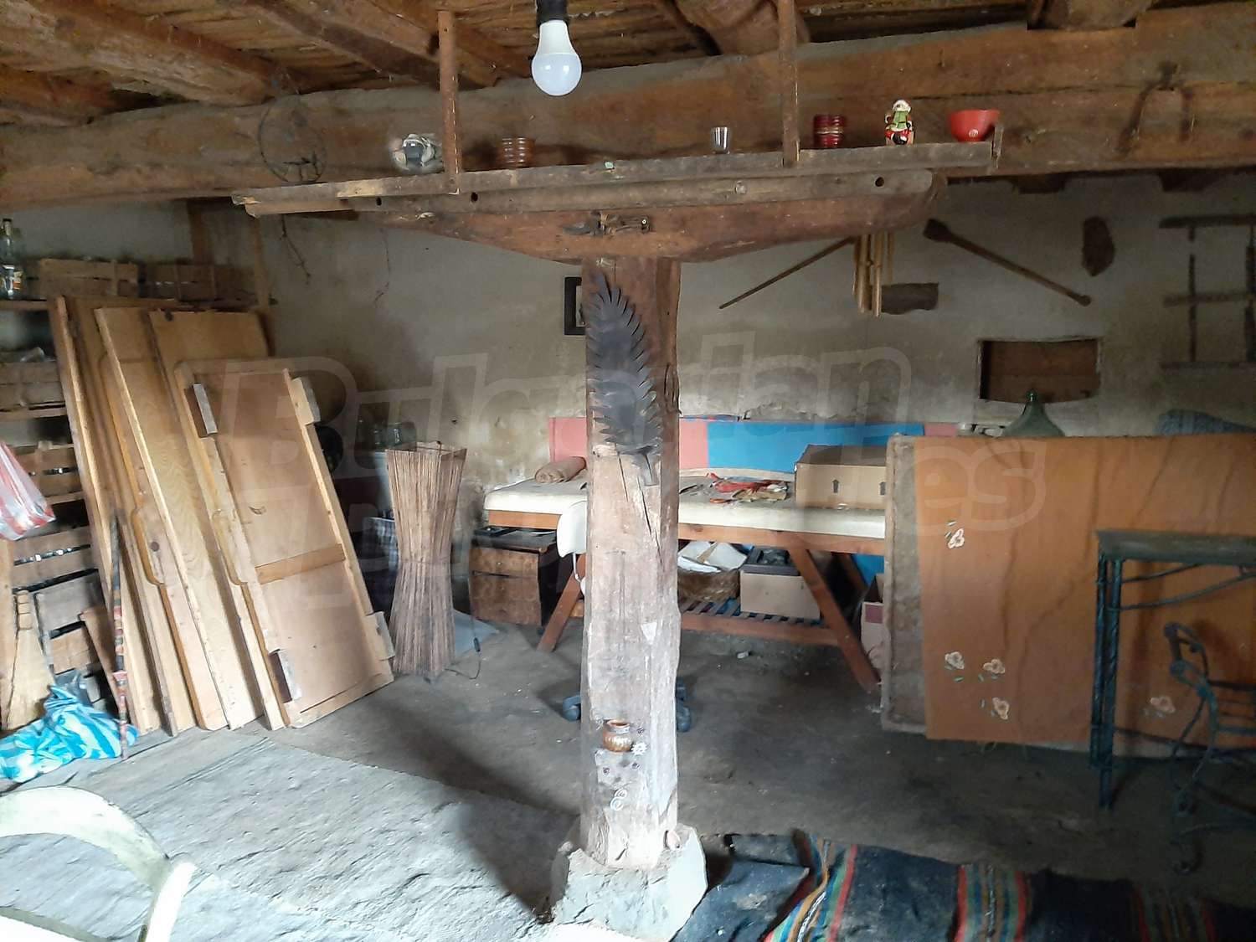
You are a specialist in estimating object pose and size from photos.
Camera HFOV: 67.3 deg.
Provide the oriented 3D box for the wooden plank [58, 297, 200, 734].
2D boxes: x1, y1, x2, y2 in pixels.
[{"bbox_3d":[-1.805,0.140,3.703,0.035,1.629,0.560,-9,2,26],"label":"wooden plank"}]

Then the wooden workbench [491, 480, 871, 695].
[{"bbox_3d":[0.484,0.457,4.641,2.100,0.760,0.980,2,7,21],"label":"wooden workbench"}]

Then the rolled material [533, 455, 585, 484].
[{"bbox_3d":[-0.346,-0.029,5.149,0.120,0.115,0.580,2,7,21],"label":"rolled material"}]

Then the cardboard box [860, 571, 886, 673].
[{"bbox_3d":[1.280,0.682,4.243,0.380,0.390,0.300,3,8,20],"label":"cardboard box"}]

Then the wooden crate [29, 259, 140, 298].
[{"bbox_3d":[-2.293,-0.771,3.835,0.280,0.140,0.460,3,8,20],"label":"wooden crate"}]

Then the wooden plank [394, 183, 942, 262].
[{"bbox_3d":[0.041,-0.597,2.320,1.400,0.185,0.200,3,8,20],"label":"wooden plank"}]

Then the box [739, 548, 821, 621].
[{"bbox_3d":[0.742,0.515,4.417,0.360,0.235,0.350,3,8,20],"label":"box"}]

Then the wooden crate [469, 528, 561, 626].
[{"bbox_3d":[-0.580,0.558,5.136,0.430,0.450,0.360,3,7,22],"label":"wooden crate"}]

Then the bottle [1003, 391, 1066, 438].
[{"bbox_3d":[1.763,-0.108,4.134,0.350,0.500,0.350,3,8,20],"label":"bottle"}]

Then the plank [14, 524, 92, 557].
[{"bbox_3d":[-2.245,0.282,3.700,0.020,0.085,0.400,3,8,20],"label":"plank"}]

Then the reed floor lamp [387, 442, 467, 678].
[{"bbox_3d":[-0.885,0.402,4.140,0.270,0.990,0.270,3,7,26],"label":"reed floor lamp"}]

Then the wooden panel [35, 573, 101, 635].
[{"bbox_3d":[-2.221,0.531,3.800,0.020,0.190,0.340,3,8,20],"label":"wooden panel"}]

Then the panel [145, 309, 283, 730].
[{"bbox_3d":[-1.460,0.154,3.784,0.030,1.640,0.530,-18,-2,26],"label":"panel"}]

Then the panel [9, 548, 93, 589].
[{"bbox_3d":[-2.245,0.375,3.712,0.020,0.085,0.400,3,8,20],"label":"panel"}]

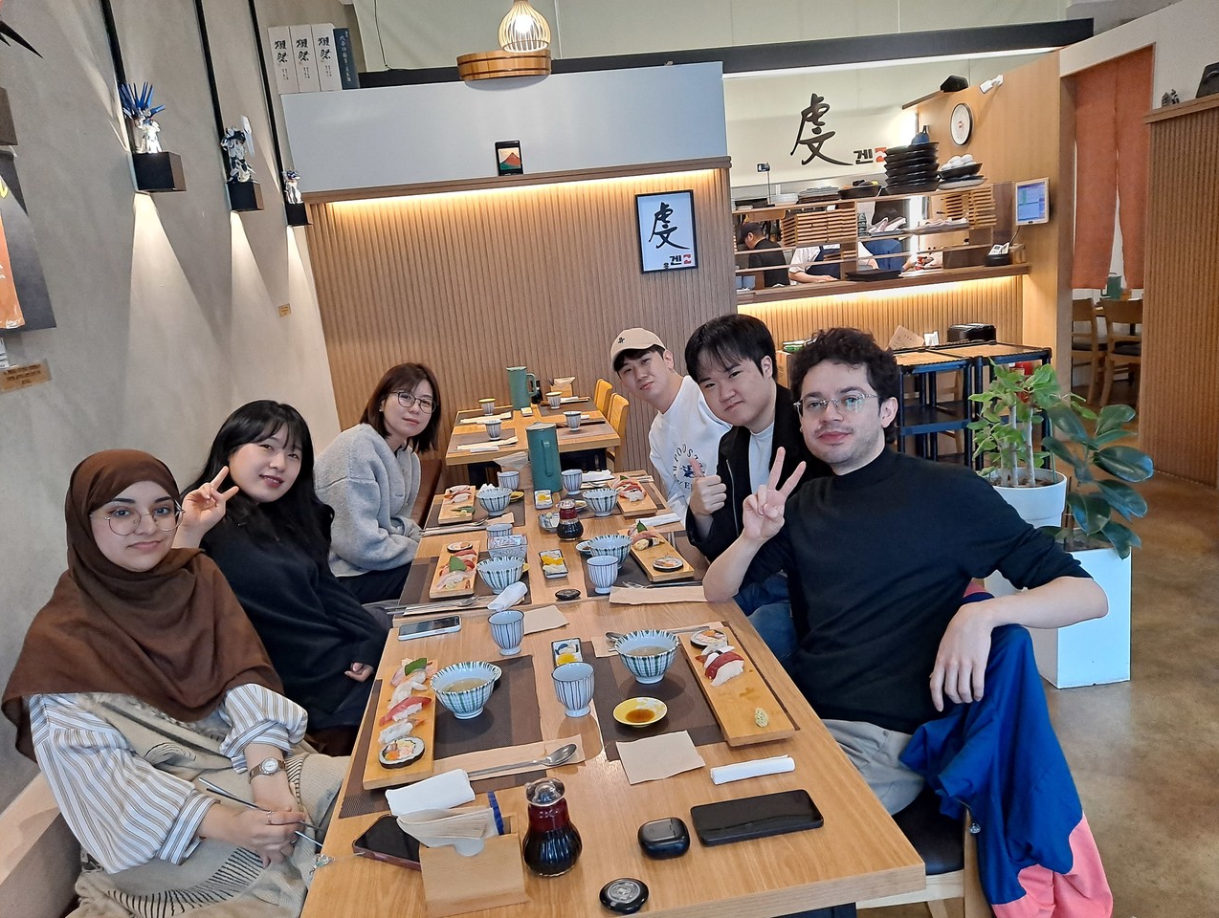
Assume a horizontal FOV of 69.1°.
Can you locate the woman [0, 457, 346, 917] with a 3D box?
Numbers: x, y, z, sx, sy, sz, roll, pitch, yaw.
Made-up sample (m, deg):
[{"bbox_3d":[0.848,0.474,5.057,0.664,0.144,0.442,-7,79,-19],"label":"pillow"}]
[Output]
[{"bbox_3d":[-0.668,0.608,1.595,0.680,1.240,0.560,4,16,38],"label":"woman"}]

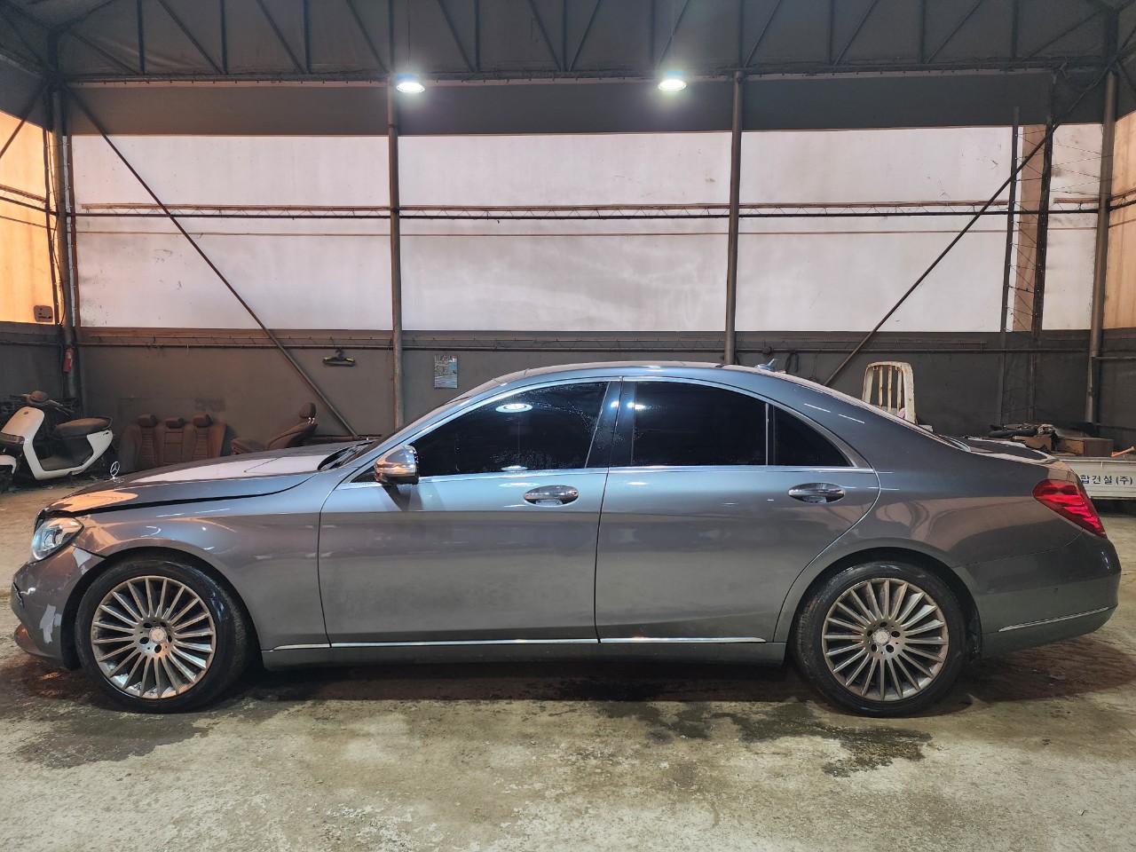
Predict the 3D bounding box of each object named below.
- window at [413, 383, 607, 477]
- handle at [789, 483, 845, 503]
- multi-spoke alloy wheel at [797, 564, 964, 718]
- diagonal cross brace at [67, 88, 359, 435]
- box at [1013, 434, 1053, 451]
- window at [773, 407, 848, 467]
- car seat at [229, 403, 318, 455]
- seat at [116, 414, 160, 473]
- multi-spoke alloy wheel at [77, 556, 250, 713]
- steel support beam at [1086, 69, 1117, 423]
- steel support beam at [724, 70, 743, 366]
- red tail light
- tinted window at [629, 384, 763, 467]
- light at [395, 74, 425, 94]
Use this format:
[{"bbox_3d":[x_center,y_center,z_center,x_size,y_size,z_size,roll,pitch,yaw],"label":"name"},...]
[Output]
[{"bbox_3d":[-0.255,-0.001,3.177,0.870,0.400,0.050,0,-18,0],"label":"window"},{"bbox_3d":[1.005,0.271,3.047,0.235,0.078,0.055,0,5,1],"label":"handle"},{"bbox_3d":[1.311,0.871,3.226,0.695,0.690,0.245,0,5,1],"label":"multi-spoke alloy wheel"},{"bbox_3d":[-4.234,-1.786,9.403,0.060,6.147,0.060,-39,2,5],"label":"diagonal cross brace"},{"bbox_3d":[4.827,0.185,7.873,0.309,0.190,0.280,0,5,0],"label":"box"},{"bbox_3d":[1.022,0.045,3.190,0.305,0.265,0.040,0,-18,-7],"label":"window"},{"bbox_3d":[-3.586,0.210,9.208,1.020,0.940,0.550,0,5,-3],"label":"car seat"},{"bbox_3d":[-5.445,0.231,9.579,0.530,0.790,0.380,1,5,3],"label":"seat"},{"bbox_3d":[-1.724,0.860,3.259,0.695,0.690,0.245,0,5,1],"label":"multi-spoke alloy wheel"},{"bbox_3d":[6.211,-1.661,8.836,0.140,4.821,0.140,1,5,3],"label":"steel support beam"},{"bbox_3d":[2.001,-1.768,9.181,0.120,4.929,0.120,1,5,3],"label":"steel support beam"},{"bbox_3d":[2.163,0.348,3.322,0.380,0.265,0.340,1,5,8],"label":"red tail light"},{"bbox_3d":[0.549,-0.011,3.189,0.580,0.390,0.050,0,-21,1],"label":"tinted window"},{"bbox_3d":[-1.734,-3.760,8.306,0.325,0.170,0.325,1,5,3],"label":"light"}]

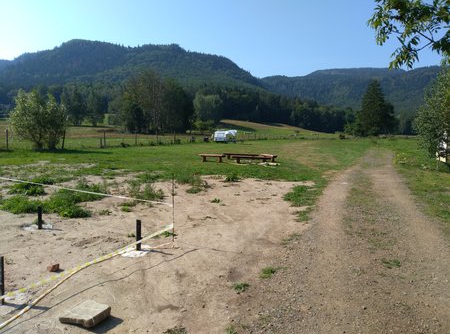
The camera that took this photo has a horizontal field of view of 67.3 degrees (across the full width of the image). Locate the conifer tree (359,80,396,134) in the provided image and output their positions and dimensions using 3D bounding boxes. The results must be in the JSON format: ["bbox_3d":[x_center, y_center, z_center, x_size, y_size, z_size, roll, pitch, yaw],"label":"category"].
[{"bbox_3d":[54.110,-20.934,120.000,12.000,19.800,12.000,0,5,0],"label":"conifer tree"}]

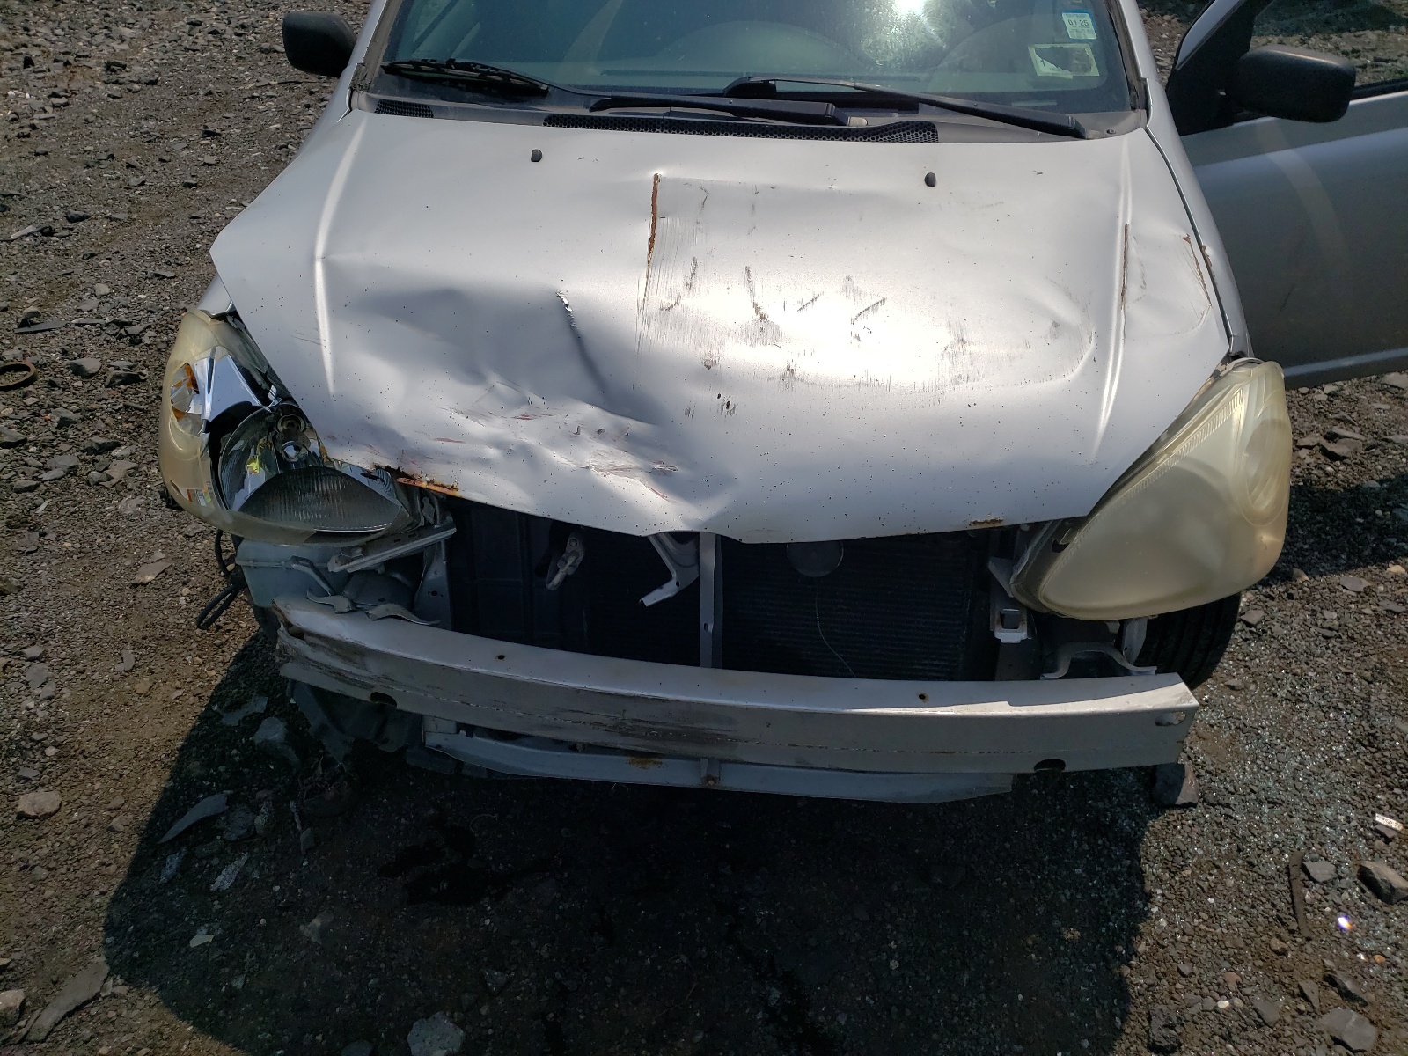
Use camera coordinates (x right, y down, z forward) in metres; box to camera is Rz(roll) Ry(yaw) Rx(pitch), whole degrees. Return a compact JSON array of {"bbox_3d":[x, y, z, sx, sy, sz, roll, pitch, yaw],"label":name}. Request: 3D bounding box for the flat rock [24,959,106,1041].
[{"bbox_3d":[-0.919,0.695,1.532,0.047,0.030,0.130,15,37,21],"label":"flat rock"}]

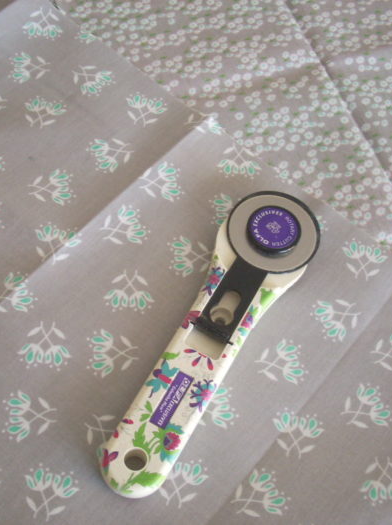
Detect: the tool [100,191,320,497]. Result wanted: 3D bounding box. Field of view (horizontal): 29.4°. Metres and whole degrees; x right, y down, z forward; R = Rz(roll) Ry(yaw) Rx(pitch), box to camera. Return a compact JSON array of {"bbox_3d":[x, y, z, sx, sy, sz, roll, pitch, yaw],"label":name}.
[{"bbox_3d":[0.009,0.033,0.358,0.049,0.022,0.173,29,62,9],"label":"tool"}]

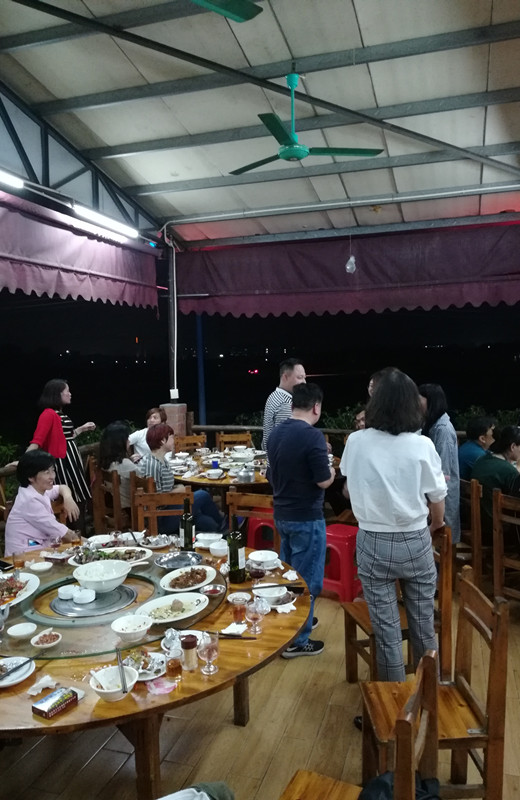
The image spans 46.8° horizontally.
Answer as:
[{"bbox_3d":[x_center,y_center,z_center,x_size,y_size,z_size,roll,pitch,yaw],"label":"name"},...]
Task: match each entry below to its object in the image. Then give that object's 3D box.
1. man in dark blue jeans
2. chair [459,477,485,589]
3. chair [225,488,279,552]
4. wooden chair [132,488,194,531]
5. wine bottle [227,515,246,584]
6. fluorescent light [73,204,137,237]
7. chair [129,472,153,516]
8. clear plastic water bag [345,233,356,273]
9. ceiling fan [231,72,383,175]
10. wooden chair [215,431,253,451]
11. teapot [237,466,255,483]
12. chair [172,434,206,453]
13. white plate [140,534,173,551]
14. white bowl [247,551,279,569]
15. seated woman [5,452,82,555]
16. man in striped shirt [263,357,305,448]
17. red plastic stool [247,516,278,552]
[{"bbox_3d":[0.259,0.702,3.737,0.400,1.620,0.480,-4,5,-36],"label":"man in dark blue jeans"},{"bbox_3d":[1.580,0.990,4.430,0.460,0.900,0.410,-3,5,-31],"label":"chair"},{"bbox_3d":[-0.104,1.041,3.822,0.400,0.890,0.450,1,4,20],"label":"chair"},{"bbox_3d":[-0.609,1.045,3.853,0.400,0.890,0.450,-1,4,-7],"label":"wooden chair"},{"bbox_3d":[-0.106,0.674,2.739,0.077,0.306,0.077,-1,4,0],"label":"wine bottle"},{"bbox_3d":[-1.514,-1.781,6.055,0.090,0.090,1.220,1,4,18],"label":"fluorescent light"},{"bbox_3d":[-0.750,1.013,4.769,0.460,0.900,0.410,-4,5,-34],"label":"chair"},{"bbox_3d":[1.028,-1.670,6.804,0.120,0.460,0.120,-1,4,0],"label":"clear plastic water bag"},{"bbox_3d":[0.232,-2.088,4.389,1.300,0.640,1.240,1,4,18],"label":"ceiling fan"},{"bbox_3d":[-0.280,0.829,6.881,0.400,0.890,0.450,-1,4,-2],"label":"wooden chair"},{"bbox_3d":[-0.122,0.606,5.003,0.170,0.136,0.145,2,5,35],"label":"teapot"},{"bbox_3d":[-0.716,0.838,6.822,0.400,0.890,0.450,-3,4,-25],"label":"chair"},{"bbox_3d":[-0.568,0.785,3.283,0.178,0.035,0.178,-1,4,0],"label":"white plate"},{"bbox_3d":[0.019,0.796,2.948,0.140,0.057,0.140,-1,4,0],"label":"white bowl"},{"bbox_3d":[-1.102,0.921,3.499,0.640,1.270,0.480,-1,4,5],"label":"seated woman"},{"bbox_3d":[0.251,0.563,4.500,0.340,1.740,0.500,2,5,37],"label":"man in striped shirt"},{"bbox_3d":[0.042,1.170,5.030,0.300,0.460,0.300,-1,4,0],"label":"red plastic stool"}]

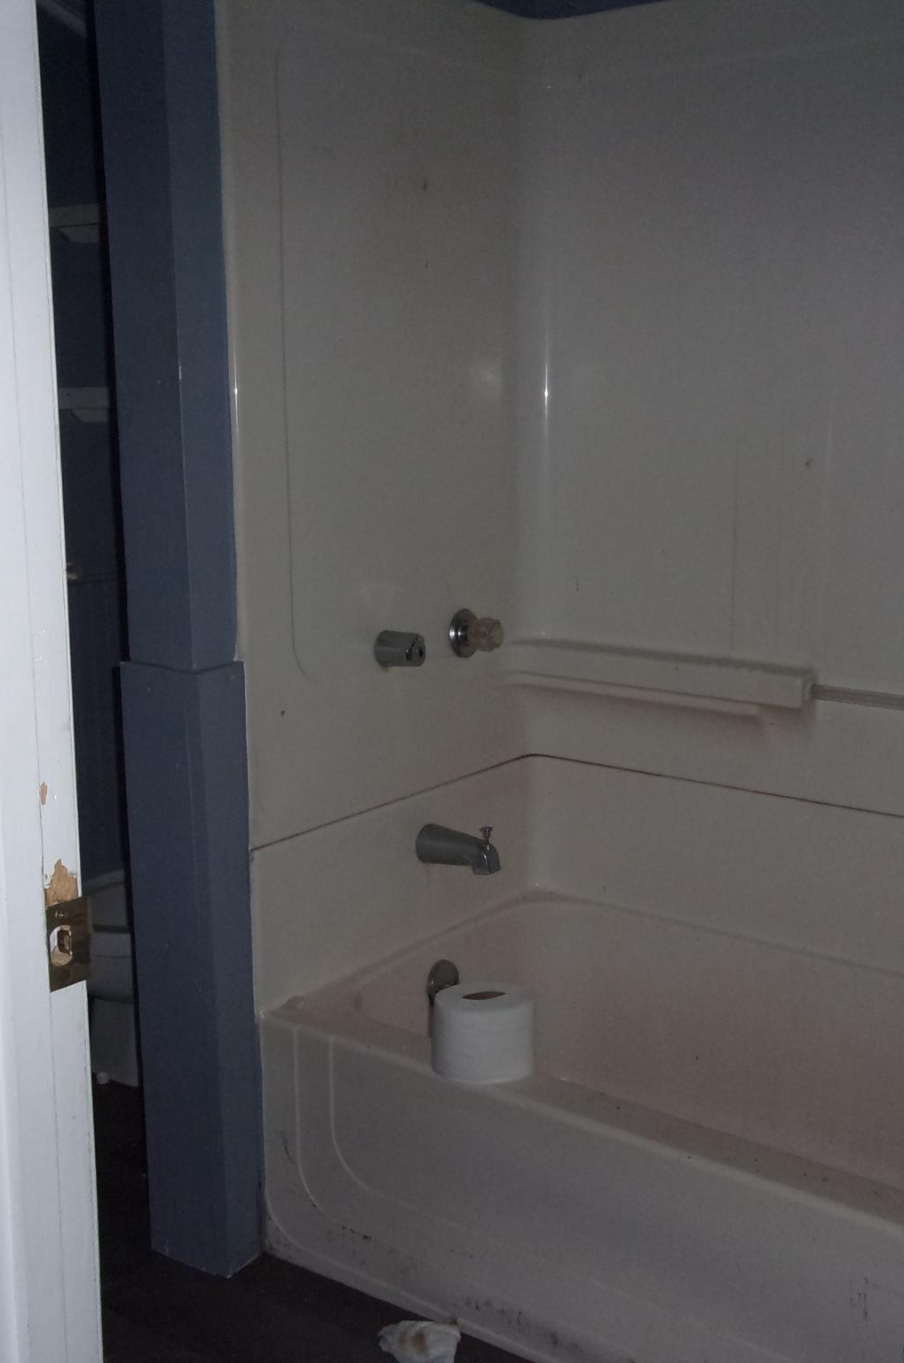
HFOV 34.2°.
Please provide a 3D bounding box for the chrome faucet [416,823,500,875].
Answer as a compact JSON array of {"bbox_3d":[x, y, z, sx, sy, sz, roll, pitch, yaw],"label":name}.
[{"bbox_3d":[0.015,0.268,2.399,0.137,0.084,0.066,8,14,35],"label":"chrome faucet"}]

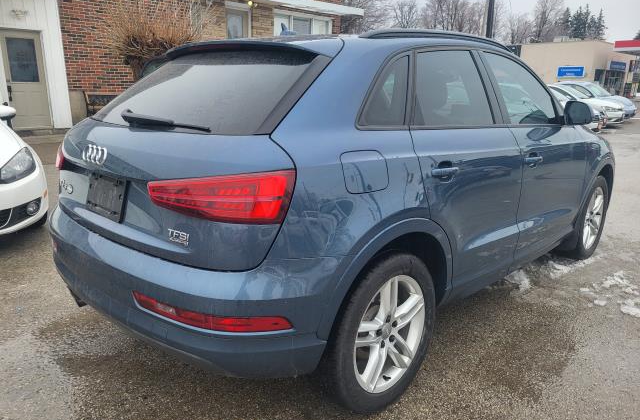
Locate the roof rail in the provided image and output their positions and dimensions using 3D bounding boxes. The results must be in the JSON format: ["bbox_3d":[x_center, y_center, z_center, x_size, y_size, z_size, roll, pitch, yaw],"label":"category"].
[{"bbox_3d":[0.662,-0.843,2.407,0.070,0.090,1.450,13,19,43],"label":"roof rail"}]

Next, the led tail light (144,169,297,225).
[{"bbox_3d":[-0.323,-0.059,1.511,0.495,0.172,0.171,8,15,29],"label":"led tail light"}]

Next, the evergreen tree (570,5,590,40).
[{"bbox_3d":[40.637,-25.145,76.703,3.800,14.200,3.800,7,15,26],"label":"evergreen tree"}]

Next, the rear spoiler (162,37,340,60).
[{"bbox_3d":[-0.445,-0.711,2.161,1.220,0.125,0.290,13,19,43],"label":"rear spoiler"}]

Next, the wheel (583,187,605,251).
[{"bbox_3d":[2.067,0.053,3.778,0.180,0.480,0.480,13,19,43],"label":"wheel"}]

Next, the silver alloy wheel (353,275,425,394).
[{"bbox_3d":[0.235,0.485,1.980,0.180,0.480,0.480,13,19,43],"label":"silver alloy wheel"}]

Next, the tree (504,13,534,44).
[{"bbox_3d":[24.367,-18.762,59.208,4.200,10.400,4.200,5,15,21],"label":"tree"}]

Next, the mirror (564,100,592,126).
[{"bbox_3d":[1.574,-0.588,2.928,0.170,0.150,0.115,13,19,43],"label":"mirror"}]

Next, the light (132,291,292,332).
[{"bbox_3d":[-0.387,0.349,1.634,0.590,0.085,0.140,6,15,22],"label":"light"}]

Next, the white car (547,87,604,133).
[{"bbox_3d":[6.761,-3.353,15.762,1.800,1.470,4.500,-8,16,-31],"label":"white car"}]

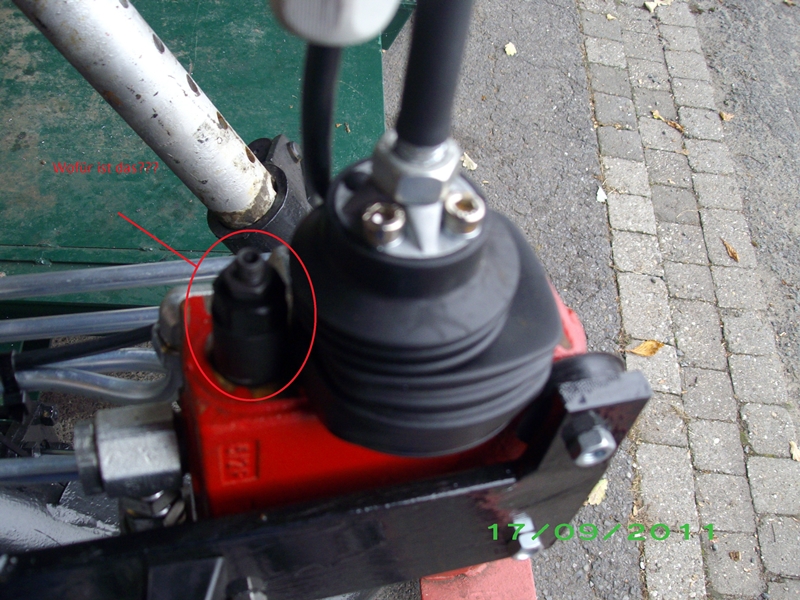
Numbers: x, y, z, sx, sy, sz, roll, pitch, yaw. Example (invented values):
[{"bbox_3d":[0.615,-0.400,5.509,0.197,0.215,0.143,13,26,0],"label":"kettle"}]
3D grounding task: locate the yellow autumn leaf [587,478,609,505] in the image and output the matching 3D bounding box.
[{"bbox_3d":[0.516,0.508,2.181,0.044,0.013,0.107,37,60,18],"label":"yellow autumn leaf"}]

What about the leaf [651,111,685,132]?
[{"bbox_3d":[0.964,-0.643,3.002,0.146,0.016,0.039,41,62,20],"label":"leaf"}]

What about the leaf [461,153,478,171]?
[{"bbox_3d":[0.226,-0.467,2.807,0.043,0.012,0.080,-22,61,-19],"label":"leaf"}]

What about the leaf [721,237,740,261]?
[{"bbox_3d":[1.066,-0.160,2.688,0.032,0.016,0.103,-18,60,-17],"label":"leaf"}]

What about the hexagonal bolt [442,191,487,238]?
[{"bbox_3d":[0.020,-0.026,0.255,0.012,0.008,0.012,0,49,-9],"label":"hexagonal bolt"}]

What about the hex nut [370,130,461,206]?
[{"bbox_3d":[0.005,-0.040,0.244,0.025,0.011,0.022,0,49,-9],"label":"hex nut"}]

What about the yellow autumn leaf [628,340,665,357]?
[{"bbox_3d":[0.729,0.142,2.449,0.118,0.014,0.055,-10,58,-12],"label":"yellow autumn leaf"}]

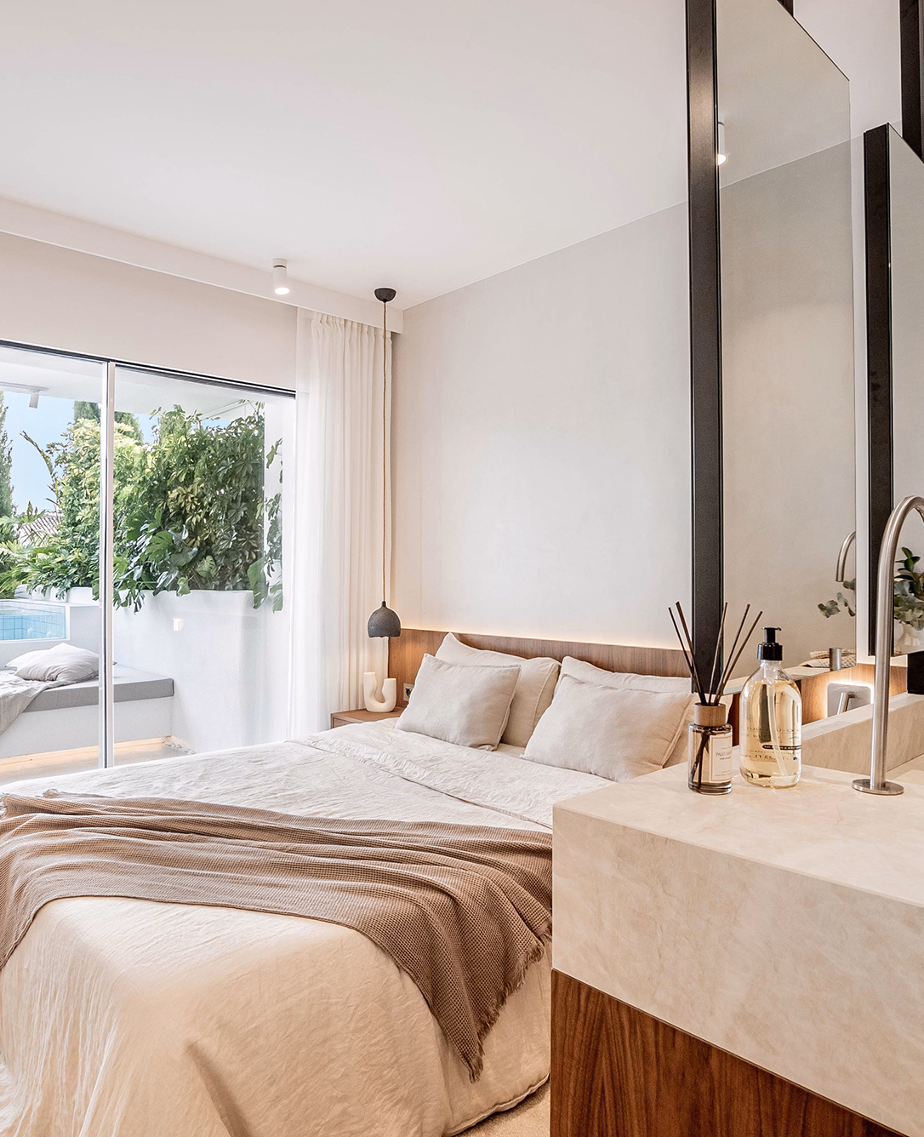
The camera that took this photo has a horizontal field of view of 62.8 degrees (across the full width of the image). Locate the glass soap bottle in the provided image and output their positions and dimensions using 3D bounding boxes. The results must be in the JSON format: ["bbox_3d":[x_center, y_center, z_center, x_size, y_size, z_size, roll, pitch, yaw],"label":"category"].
[{"bbox_3d":[0.441,0.192,1.077,0.082,0.218,0.082,0,0,-24],"label":"glass soap bottle"}]

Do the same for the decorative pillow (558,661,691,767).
[{"bbox_3d":[0.563,0.495,2.608,0.670,0.390,0.160,0,-33,45],"label":"decorative pillow"}]

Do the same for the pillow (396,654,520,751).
[{"bbox_3d":[-0.007,0.500,2.902,0.520,0.330,0.130,0,-27,45],"label":"pillow"}]

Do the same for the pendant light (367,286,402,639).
[{"bbox_3d":[-0.370,-0.503,3.630,0.160,1.670,0.160,0,0,0],"label":"pendant light"}]

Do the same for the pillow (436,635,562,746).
[{"bbox_3d":[0.062,0.495,3.118,0.650,0.400,0.160,0,-33,45],"label":"pillow"}]

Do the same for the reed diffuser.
[{"bbox_3d":[0.342,0.172,1.035,0.108,0.254,0.098,0,0,-30],"label":"reed diffuser"}]

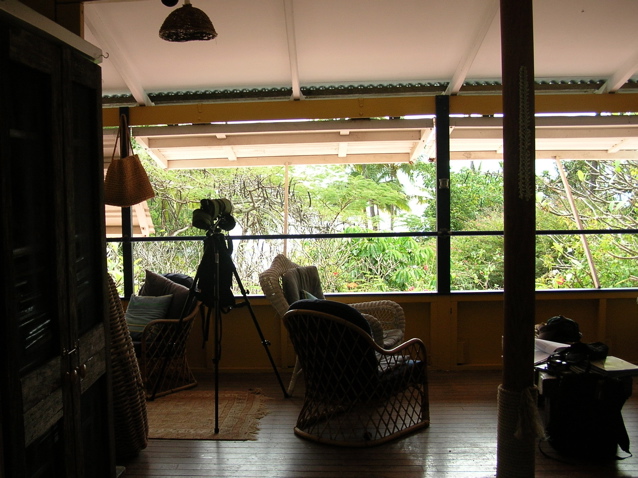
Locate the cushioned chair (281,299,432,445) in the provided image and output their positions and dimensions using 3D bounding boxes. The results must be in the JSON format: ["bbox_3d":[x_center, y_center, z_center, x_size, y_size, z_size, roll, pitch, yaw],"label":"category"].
[{"bbox_3d":[0.256,0.839,4.410,0.700,0.880,0.740,2,5,42],"label":"cushioned chair"}]

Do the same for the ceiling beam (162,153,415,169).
[{"bbox_3d":[-0.301,-0.837,7.074,2.600,0.100,0.060,-1,4,4],"label":"ceiling beam"}]

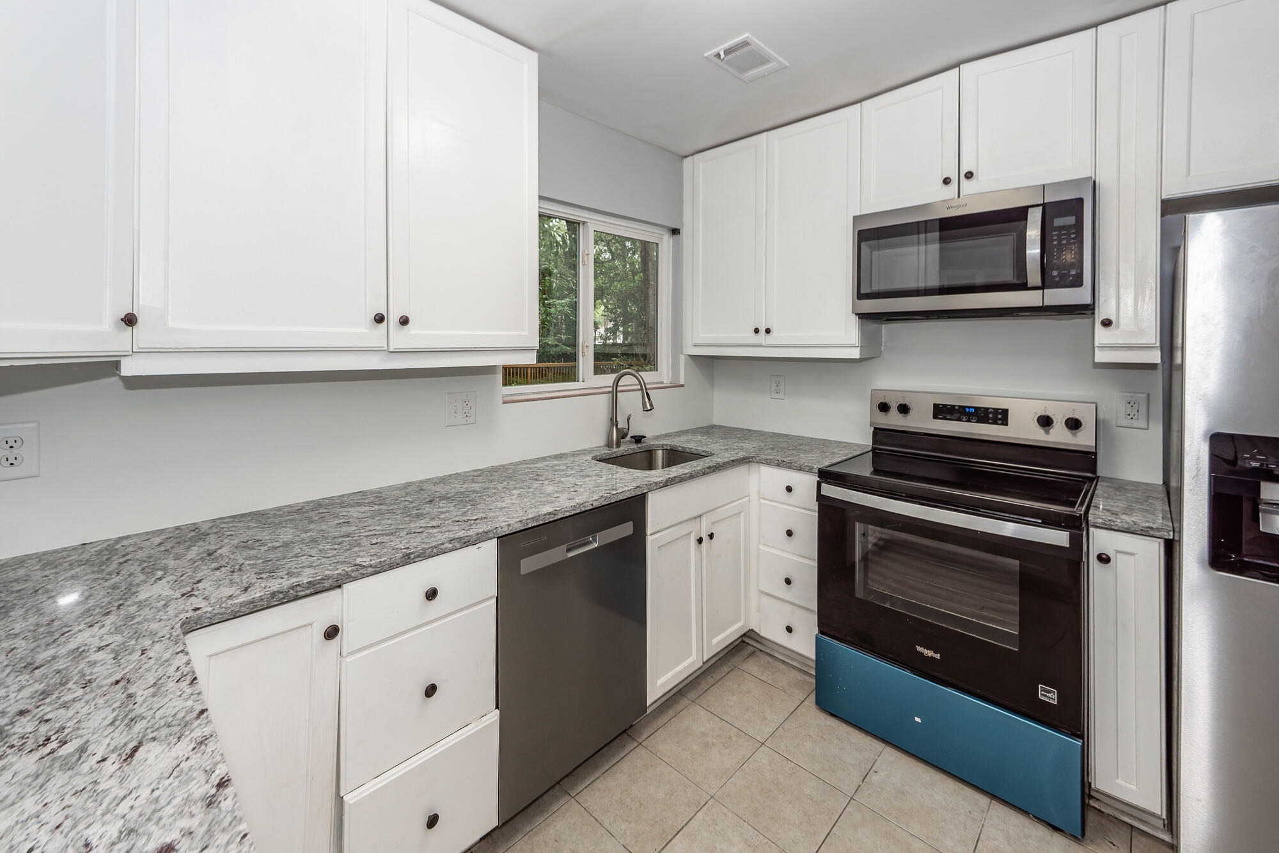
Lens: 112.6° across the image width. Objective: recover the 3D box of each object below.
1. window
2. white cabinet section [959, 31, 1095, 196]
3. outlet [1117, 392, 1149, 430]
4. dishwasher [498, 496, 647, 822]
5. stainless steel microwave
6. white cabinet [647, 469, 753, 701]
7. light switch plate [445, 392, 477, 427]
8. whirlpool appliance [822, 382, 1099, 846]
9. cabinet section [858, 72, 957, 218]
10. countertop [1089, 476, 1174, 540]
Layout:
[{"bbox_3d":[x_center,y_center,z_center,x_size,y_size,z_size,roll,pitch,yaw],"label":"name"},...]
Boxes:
[{"bbox_3d":[-0.226,-0.642,2.197,0.080,0.860,1.120,4,6,43],"label":"window"},{"bbox_3d":[1.519,-1.142,1.708,0.385,0.470,0.330,3,5,38],"label":"white cabinet section"},{"bbox_3d":[1.822,-0.055,1.577,0.085,0.125,0.010,4,6,43],"label":"outlet"},{"bbox_3d":[-0.405,0.654,1.533,0.610,0.830,0.600,4,6,43],"label":"dishwasher"},{"bbox_3d":[1.345,-0.669,1.742,0.395,0.425,0.757,-4,6,-44],"label":"stainless steel microwave"},{"bbox_3d":[0.035,0.579,1.945,0.600,0.800,0.650,4,6,43],"label":"white cabinet"},{"bbox_3d":[-0.696,-0.070,1.669,0.010,0.124,0.123,4,6,43],"label":"light switch plate"},{"bbox_3d":[1.206,0.509,1.629,0.710,1.170,0.760,-4,6,-44],"label":"whirlpool appliance"},{"bbox_3d":[1.208,-1.166,1.892,0.365,0.470,0.330,3,5,38],"label":"cabinet section"},{"bbox_3d":[1.632,0.264,1.421,0.625,0.038,0.178,-4,6,-44],"label":"countertop"}]

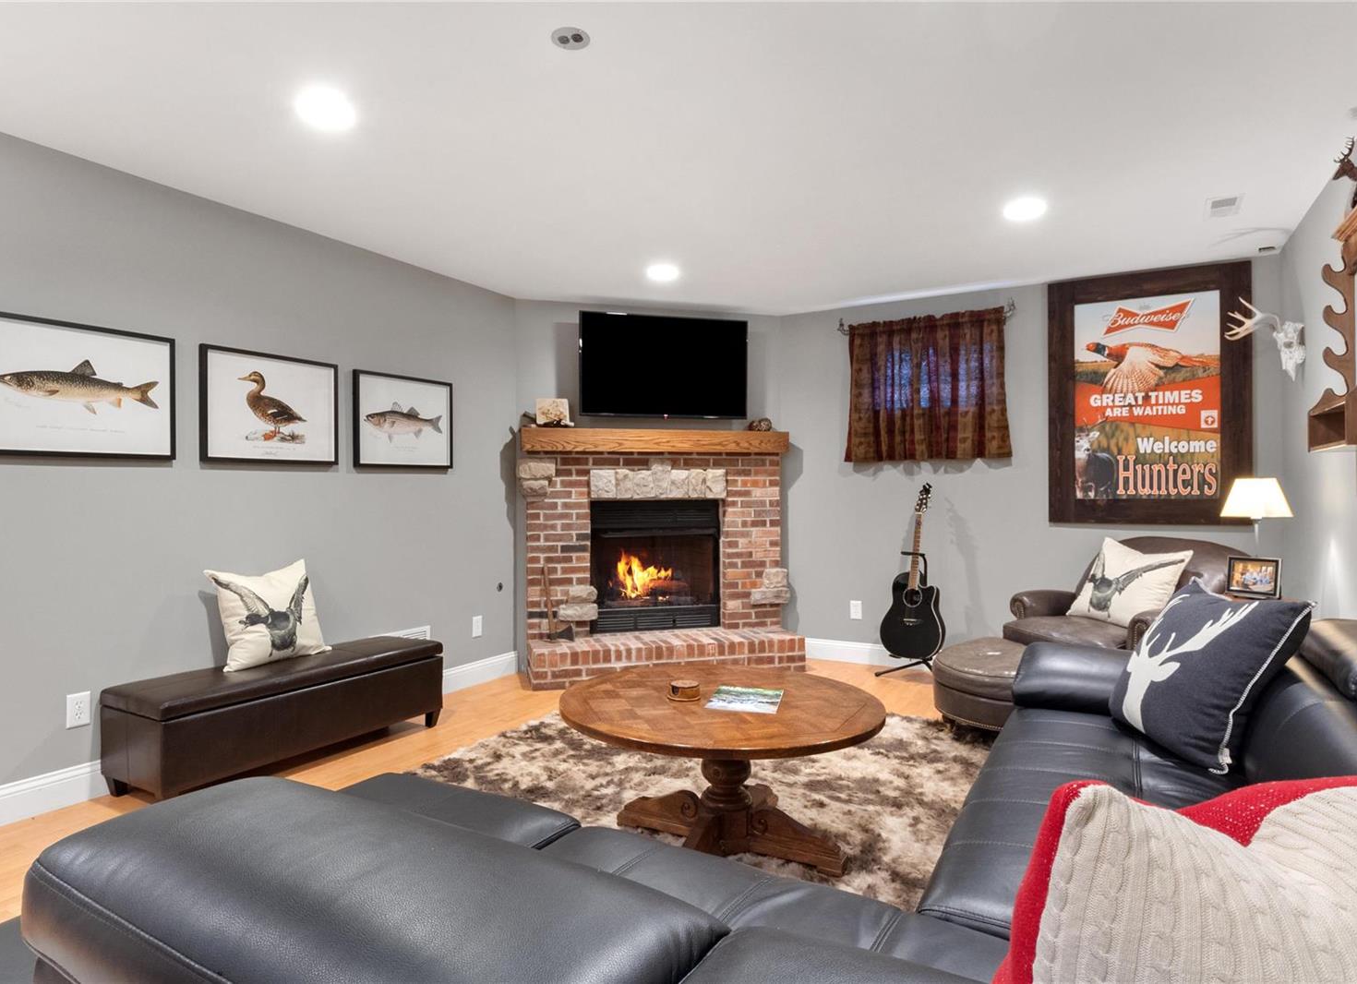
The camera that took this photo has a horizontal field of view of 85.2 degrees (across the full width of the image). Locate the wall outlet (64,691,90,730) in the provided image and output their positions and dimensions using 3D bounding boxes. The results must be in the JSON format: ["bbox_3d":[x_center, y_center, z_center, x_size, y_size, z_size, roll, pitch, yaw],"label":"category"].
[{"bbox_3d":[-2.205,0.802,2.714,0.007,0.117,0.070,0,0,31],"label":"wall outlet"}]

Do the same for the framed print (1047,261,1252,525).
[{"bbox_3d":[2.589,-0.517,4.102,0.953,1.380,0.044,0,0,29],"label":"framed print"}]

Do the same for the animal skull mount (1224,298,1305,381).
[{"bbox_3d":[2.673,-0.686,3.383,0.292,0.356,0.376,0,0,31],"label":"animal skull mount"}]

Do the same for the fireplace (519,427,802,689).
[{"bbox_3d":[-0.078,0.377,4.680,1.720,1.516,0.476,0,0,-15],"label":"fireplace"}]

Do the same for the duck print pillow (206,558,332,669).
[{"bbox_3d":[-1.783,0.522,3.217,0.146,0.437,0.447,-13,-6,30],"label":"duck print pillow"}]

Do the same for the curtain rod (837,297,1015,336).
[{"bbox_3d":[1.528,-1.093,4.640,1.079,0.112,0.107,0,0,29],"label":"curtain rod"}]

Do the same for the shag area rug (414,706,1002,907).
[{"bbox_3d":[0.211,1.130,2.790,2.525,0.040,2.475,0,0,29],"label":"shag area rug"}]

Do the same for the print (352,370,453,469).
[{"bbox_3d":[-1.458,-0.368,3.950,0.033,0.484,0.615,0,0,31],"label":"print"}]

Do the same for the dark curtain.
[{"bbox_3d":[1.537,-0.647,4.623,1.001,0.914,0.097,0,0,29],"label":"dark curtain"}]

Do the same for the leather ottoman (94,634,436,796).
[{"bbox_3d":[-1.638,0.931,3.153,0.432,0.408,1.227,0,0,31],"label":"leather ottoman"}]

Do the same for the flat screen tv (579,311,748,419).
[{"bbox_3d":[-0.081,-0.803,4.802,1.101,0.652,0.079,0,0,-16],"label":"flat screen tv"}]

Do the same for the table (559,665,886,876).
[{"bbox_3d":[0.119,0.890,2.326,0.980,0.484,0.980,0,0,0],"label":"table"}]

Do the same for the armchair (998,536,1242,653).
[{"bbox_3d":[2.260,0.688,3.723,0.894,0.894,0.855,0,0,-21],"label":"armchair"}]

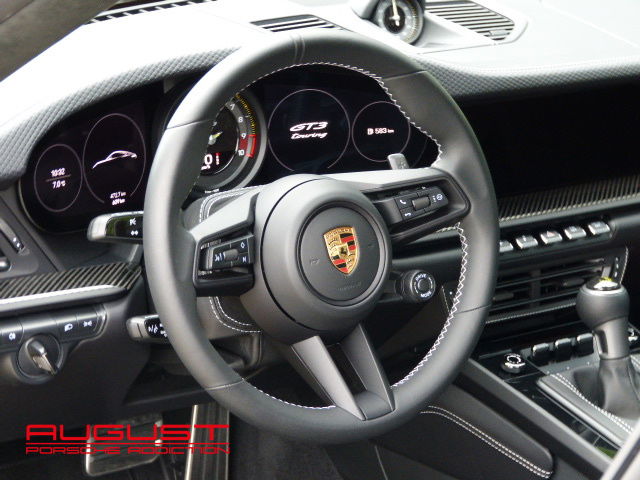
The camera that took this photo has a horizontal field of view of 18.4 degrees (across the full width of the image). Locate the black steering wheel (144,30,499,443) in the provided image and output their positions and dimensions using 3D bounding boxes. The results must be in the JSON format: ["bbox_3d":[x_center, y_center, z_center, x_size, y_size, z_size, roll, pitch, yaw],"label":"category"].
[{"bbox_3d":[-0.007,-0.002,1.734,0.360,0.360,0.095,-15,5,-33],"label":"black steering wheel"}]

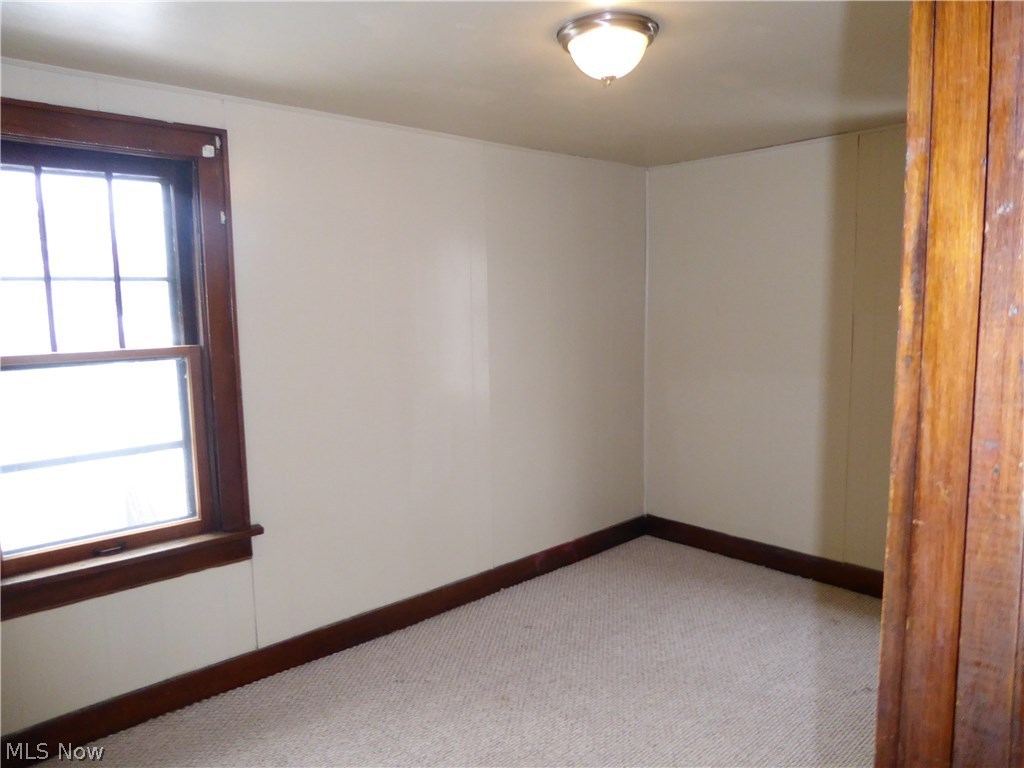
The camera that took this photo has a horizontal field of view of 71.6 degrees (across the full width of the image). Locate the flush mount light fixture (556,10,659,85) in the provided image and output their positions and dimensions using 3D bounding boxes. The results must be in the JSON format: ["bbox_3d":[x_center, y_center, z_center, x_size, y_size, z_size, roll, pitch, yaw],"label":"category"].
[{"bbox_3d":[0.273,-0.923,2.016,0.283,0.145,0.283,-1,7,0],"label":"flush mount light fixture"}]

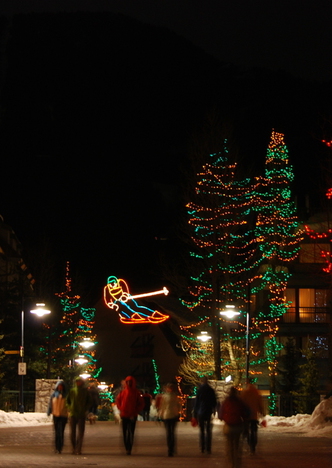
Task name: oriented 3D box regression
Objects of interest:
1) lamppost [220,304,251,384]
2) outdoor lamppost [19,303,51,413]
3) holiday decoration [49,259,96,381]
[{"bbox_3d":[3.201,5.781,73.500,1.400,5.100,0.850,1,-6,0],"label":"lamppost"},{"bbox_3d":[-6.016,5.696,73.000,1.450,5.150,0.850,1,-6,0],"label":"outdoor lamppost"},{"bbox_3d":[-5.681,5.804,98.000,2.900,8.100,2.900,1,-6,0],"label":"holiday decoration"}]

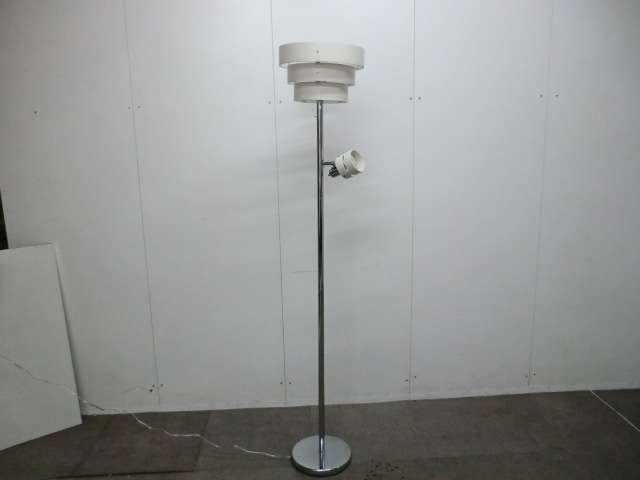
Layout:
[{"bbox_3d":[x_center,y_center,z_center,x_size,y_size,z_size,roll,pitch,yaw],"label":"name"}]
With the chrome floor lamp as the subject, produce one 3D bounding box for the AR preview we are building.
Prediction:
[{"bbox_3d":[0.008,0.112,1.899,0.308,1.580,0.303,0,10,0],"label":"chrome floor lamp"}]

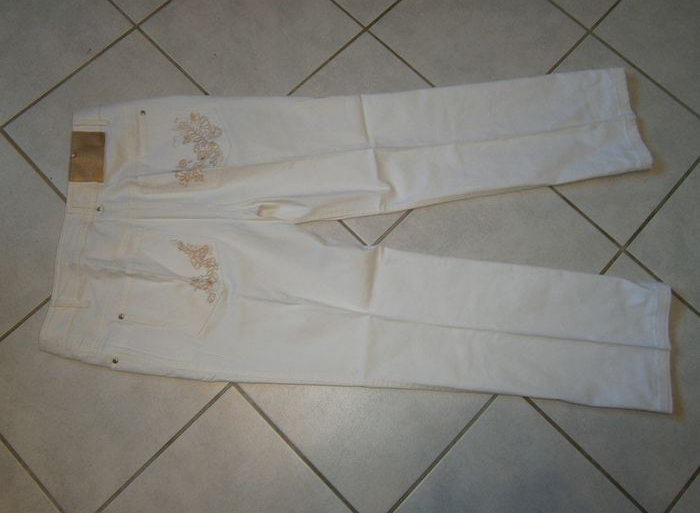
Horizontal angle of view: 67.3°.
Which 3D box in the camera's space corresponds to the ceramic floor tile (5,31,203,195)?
[{"bbox_3d":[-0.401,-0.224,0.942,0.301,0.009,0.301,44,78,9],"label":"ceramic floor tile"}]

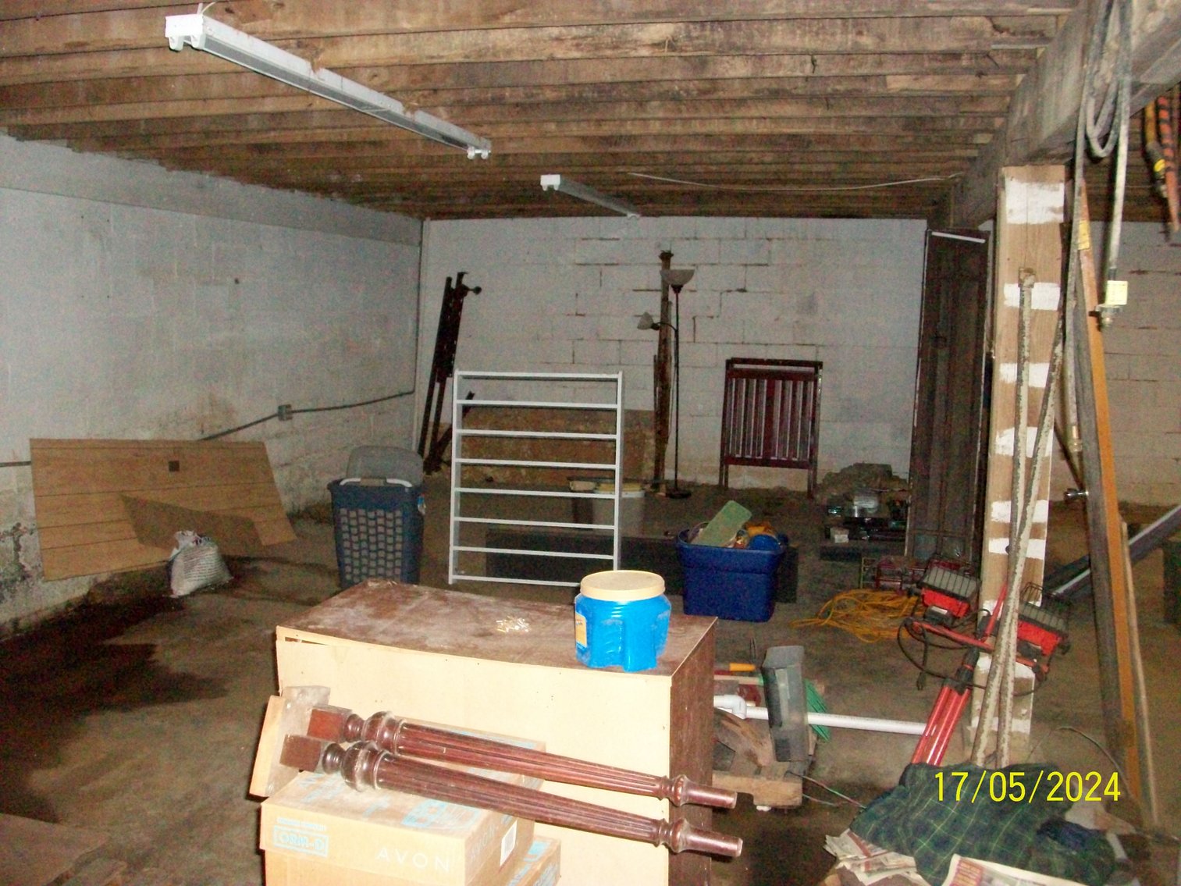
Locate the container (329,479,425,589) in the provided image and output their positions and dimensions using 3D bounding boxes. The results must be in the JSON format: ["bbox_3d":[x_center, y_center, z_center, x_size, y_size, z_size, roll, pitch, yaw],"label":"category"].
[{"bbox_3d":[-1.090,0.485,6.049,0.455,0.590,0.330,2,7,9],"label":"container"}]

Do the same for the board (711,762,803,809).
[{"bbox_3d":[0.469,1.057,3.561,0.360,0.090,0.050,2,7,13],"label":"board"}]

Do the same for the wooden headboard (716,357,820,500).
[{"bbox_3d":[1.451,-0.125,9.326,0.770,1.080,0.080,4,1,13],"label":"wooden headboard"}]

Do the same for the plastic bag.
[{"bbox_3d":[-2.043,0.598,6.086,0.290,0.330,0.250,1,7,2],"label":"plastic bag"}]

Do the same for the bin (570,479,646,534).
[{"bbox_3d":[0.099,0.482,7.023,0.420,0.400,0.330,2,7,13],"label":"bin"}]

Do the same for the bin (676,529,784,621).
[{"bbox_3d":[0.705,0.657,5.777,0.500,0.365,0.410,4,7,22],"label":"bin"}]

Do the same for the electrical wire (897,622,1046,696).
[{"bbox_3d":[1.309,0.743,4.000,0.500,0.250,0.170,2,7,13],"label":"electrical wire"}]

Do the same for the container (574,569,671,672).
[{"bbox_3d":[0.057,0.298,1.972,0.158,0.143,0.158,1,7,0],"label":"container"}]

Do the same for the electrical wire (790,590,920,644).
[{"bbox_3d":[1.341,0.821,5.776,0.640,0.060,0.900,2,7,13],"label":"electrical wire"}]

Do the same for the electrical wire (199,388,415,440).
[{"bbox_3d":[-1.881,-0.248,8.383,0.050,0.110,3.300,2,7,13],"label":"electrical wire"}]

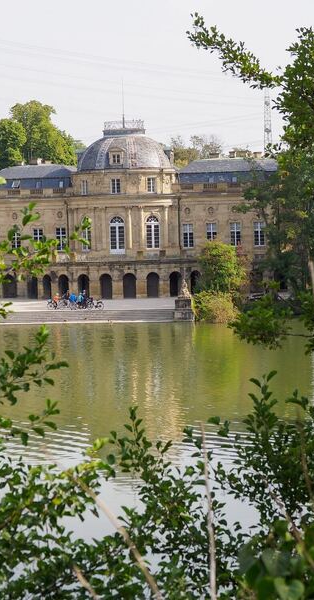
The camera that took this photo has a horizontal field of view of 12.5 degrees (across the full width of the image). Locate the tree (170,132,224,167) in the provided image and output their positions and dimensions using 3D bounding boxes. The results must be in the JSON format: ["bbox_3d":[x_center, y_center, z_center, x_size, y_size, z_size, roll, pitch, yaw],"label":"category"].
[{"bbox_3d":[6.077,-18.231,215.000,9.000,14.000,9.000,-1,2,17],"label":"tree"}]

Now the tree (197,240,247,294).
[{"bbox_3d":[6.354,-2.959,139.000,5.000,5.700,4.800,-1,2,0],"label":"tree"}]

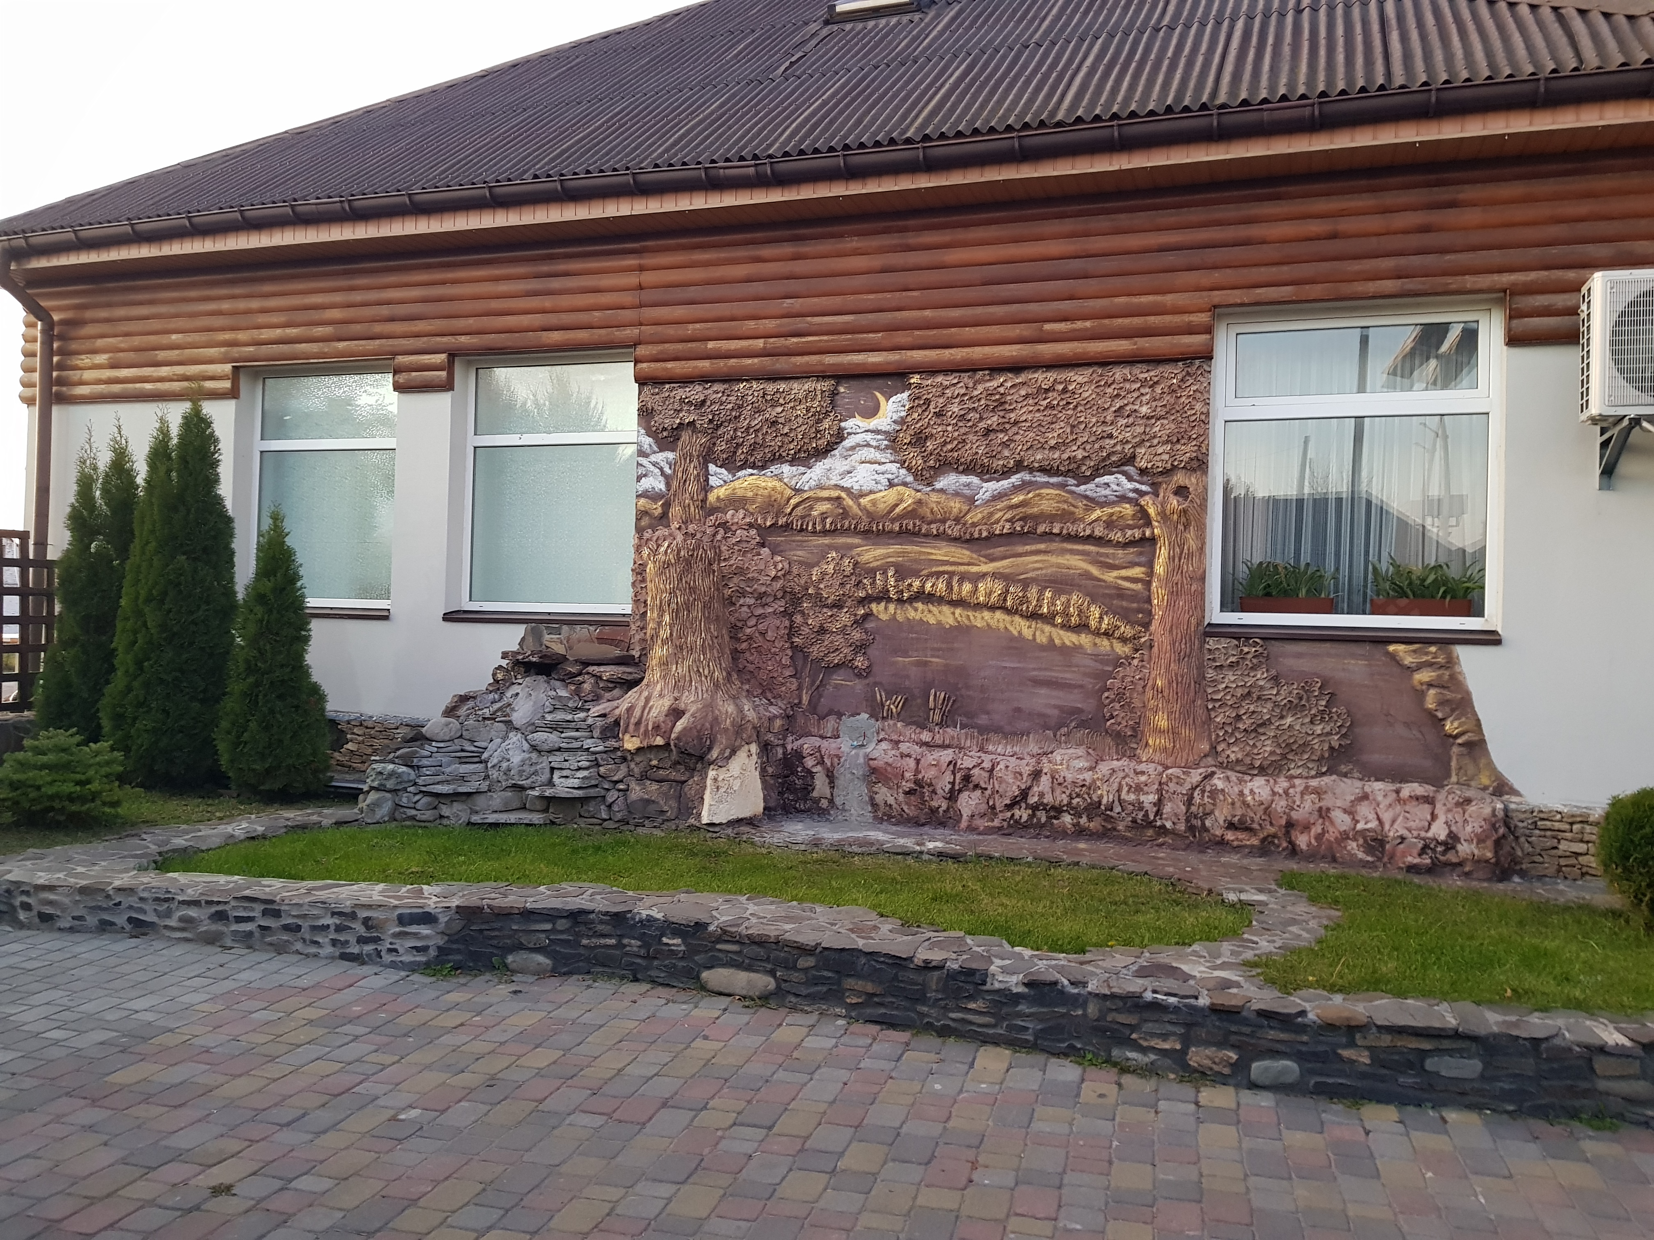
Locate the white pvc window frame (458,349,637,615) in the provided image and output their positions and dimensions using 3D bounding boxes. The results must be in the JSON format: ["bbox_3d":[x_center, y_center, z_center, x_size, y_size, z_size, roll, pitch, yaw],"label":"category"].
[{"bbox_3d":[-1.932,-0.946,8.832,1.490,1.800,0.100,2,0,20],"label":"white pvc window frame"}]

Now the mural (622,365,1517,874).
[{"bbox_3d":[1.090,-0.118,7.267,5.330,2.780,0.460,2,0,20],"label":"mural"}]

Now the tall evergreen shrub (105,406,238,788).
[{"bbox_3d":[-4.675,-0.193,8.944,0.900,2.750,0.860,2,0,20],"label":"tall evergreen shrub"}]

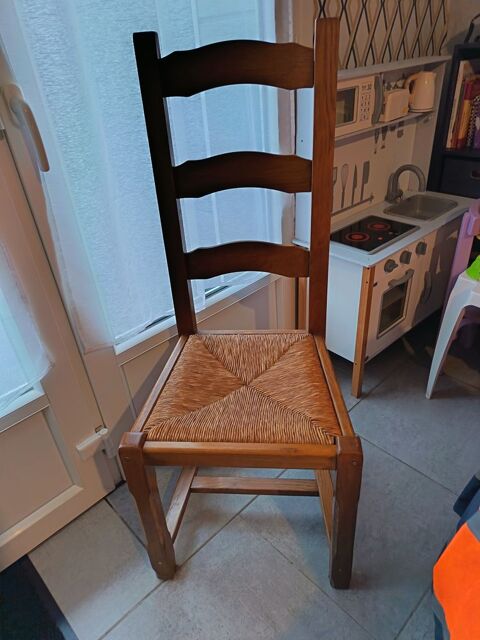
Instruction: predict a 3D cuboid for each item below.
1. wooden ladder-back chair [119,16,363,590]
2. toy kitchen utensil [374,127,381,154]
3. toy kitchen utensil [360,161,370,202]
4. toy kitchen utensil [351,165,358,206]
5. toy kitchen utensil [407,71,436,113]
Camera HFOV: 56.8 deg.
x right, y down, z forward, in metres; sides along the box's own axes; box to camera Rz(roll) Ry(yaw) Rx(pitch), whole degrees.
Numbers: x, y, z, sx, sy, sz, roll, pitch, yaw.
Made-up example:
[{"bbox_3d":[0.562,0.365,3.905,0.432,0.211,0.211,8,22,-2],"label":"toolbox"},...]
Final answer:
[{"bbox_3d":[0.010,0.025,0.958,0.460,1.112,0.497,-1,33,7],"label":"wooden ladder-back chair"},{"bbox_3d":[0.454,-0.596,1.472,0.025,0.080,0.010,-28,40,-32],"label":"toy kitchen utensil"},{"bbox_3d":[0.430,-0.477,1.532,0.034,0.137,0.010,-28,40,-32],"label":"toy kitchen utensil"},{"bbox_3d":[0.386,-0.453,1.501,0.022,0.137,0.010,-28,40,-32],"label":"toy kitchen utensil"},{"bbox_3d":[0.604,-0.760,1.477,0.103,0.122,0.068,-15,34,-15],"label":"toy kitchen utensil"}]

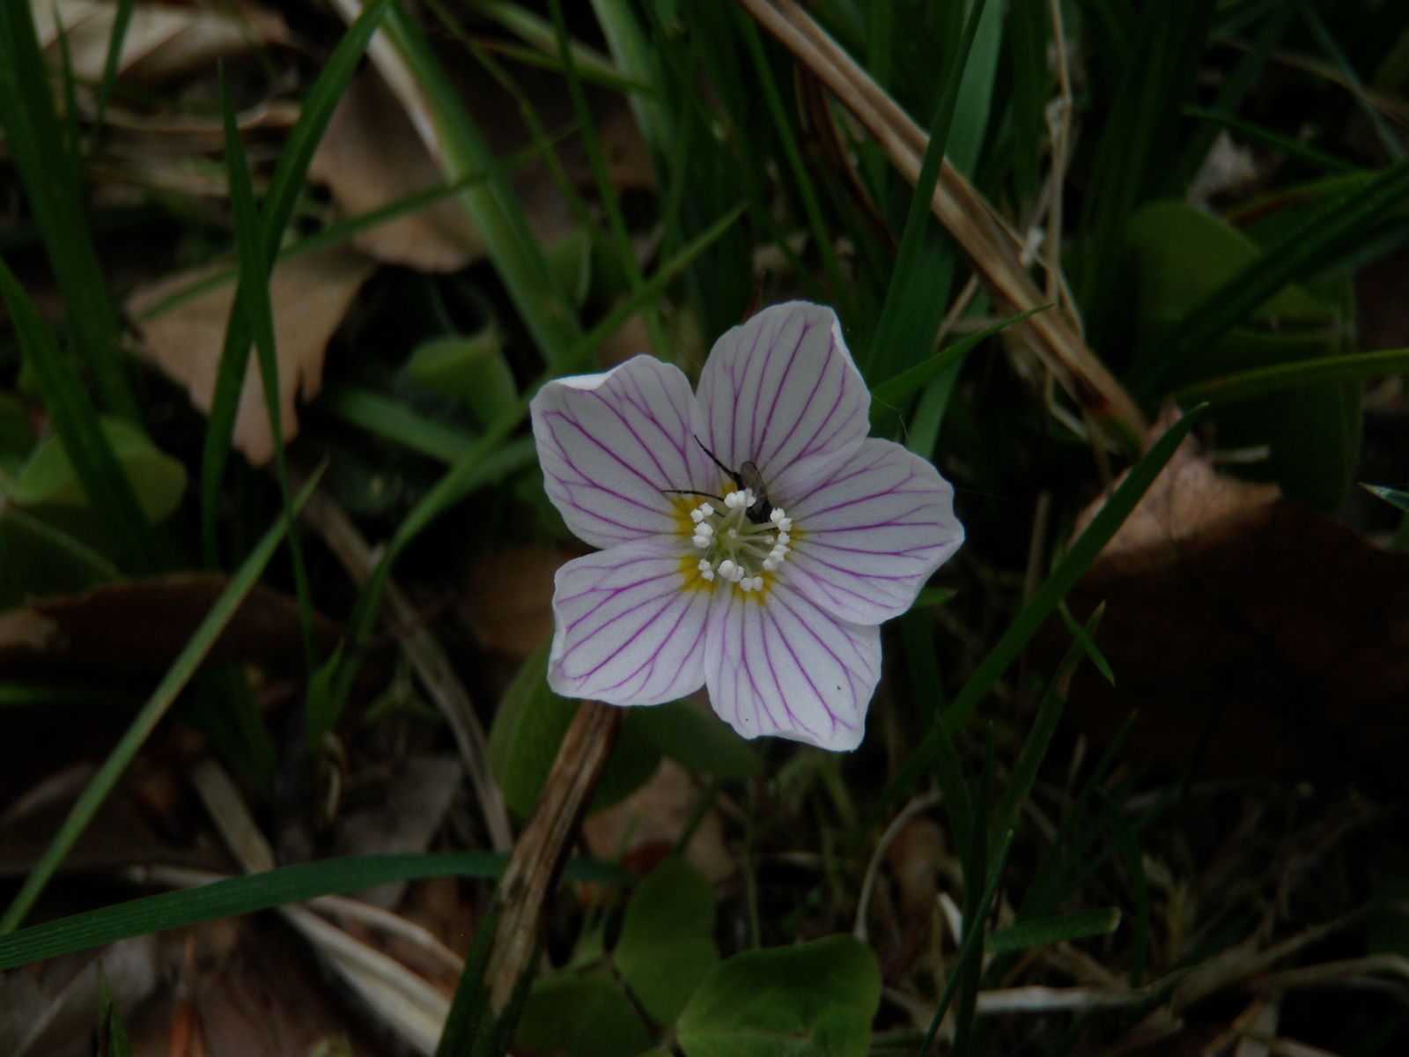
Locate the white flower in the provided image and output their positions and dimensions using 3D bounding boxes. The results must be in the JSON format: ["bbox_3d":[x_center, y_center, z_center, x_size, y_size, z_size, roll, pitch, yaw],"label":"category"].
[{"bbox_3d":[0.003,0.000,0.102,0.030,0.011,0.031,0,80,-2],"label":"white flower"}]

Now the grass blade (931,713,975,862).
[{"bbox_3d":[0.019,0.020,0.114,0.003,0.012,0.002,-12,16,4],"label":"grass blade"}]

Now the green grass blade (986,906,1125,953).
[{"bbox_3d":[0.028,0.032,0.117,0.011,0.002,0.003,-10,49,-8],"label":"green grass blade"}]

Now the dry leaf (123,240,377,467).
[{"bbox_3d":[-0.046,-0.018,0.150,0.025,0.005,0.026,0,60,0],"label":"dry leaf"}]

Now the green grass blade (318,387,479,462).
[{"bbox_3d":[-0.031,-0.010,0.147,0.018,0.003,0.004,16,51,14],"label":"green grass blade"}]

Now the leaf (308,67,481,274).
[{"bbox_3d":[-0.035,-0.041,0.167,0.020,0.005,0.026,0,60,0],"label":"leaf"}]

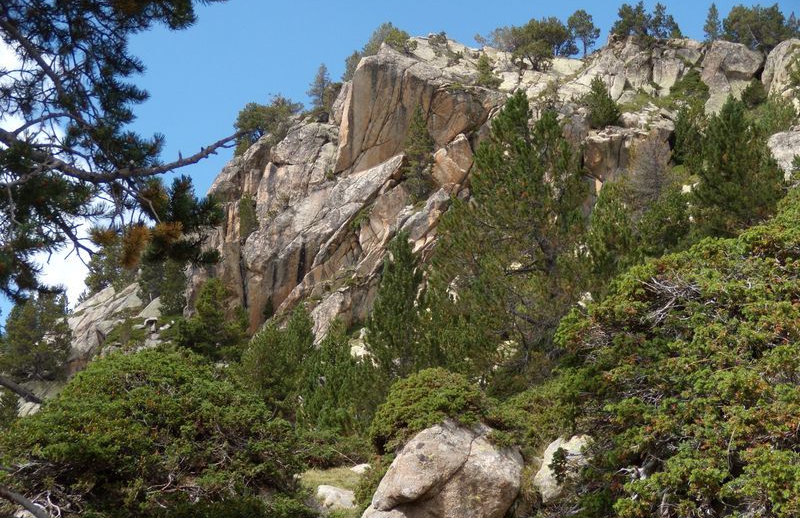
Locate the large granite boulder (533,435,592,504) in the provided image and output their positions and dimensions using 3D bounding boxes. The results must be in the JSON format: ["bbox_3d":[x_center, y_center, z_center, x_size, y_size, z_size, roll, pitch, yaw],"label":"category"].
[{"bbox_3d":[2.025,2.589,16.500,0.827,0.828,0.670,0,-12,0],"label":"large granite boulder"}]

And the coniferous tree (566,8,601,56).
[{"bbox_3d":[17.112,-21.038,125.000,3.171,4.746,3.012,0,-12,0],"label":"coniferous tree"}]

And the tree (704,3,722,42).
[{"bbox_3d":[29.937,-22.590,128.000,1.719,3.854,1.719,0,-12,0],"label":"tree"}]

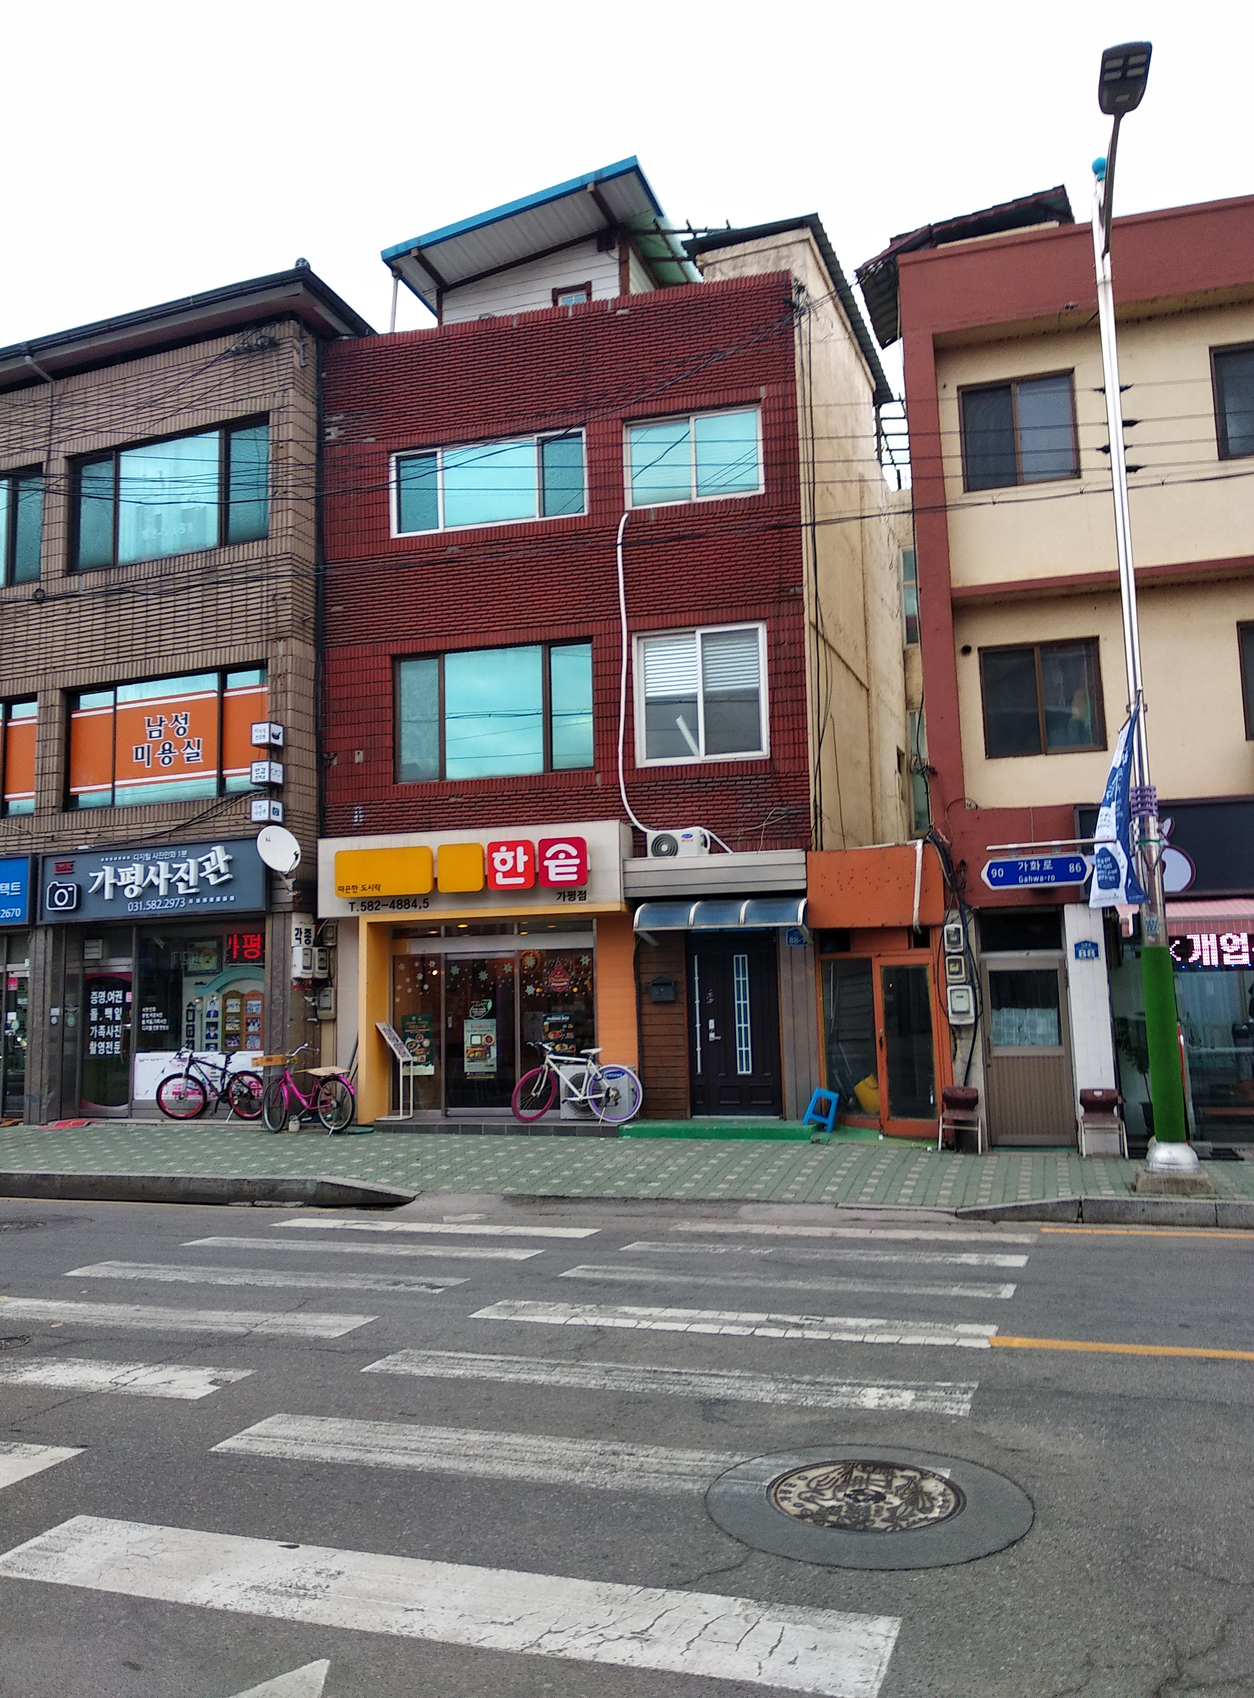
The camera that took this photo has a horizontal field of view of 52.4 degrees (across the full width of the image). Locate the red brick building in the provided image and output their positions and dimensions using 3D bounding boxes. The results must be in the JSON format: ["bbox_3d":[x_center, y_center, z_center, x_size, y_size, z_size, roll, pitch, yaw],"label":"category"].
[{"bbox_3d":[0.226,-2.561,20.328,6.450,13.000,8.950,-3,-7,15],"label":"red brick building"}]

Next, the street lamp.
[{"bbox_3d":[4.243,-2.029,10.549,0.460,9.400,2.350,-3,-7,17],"label":"street lamp"}]

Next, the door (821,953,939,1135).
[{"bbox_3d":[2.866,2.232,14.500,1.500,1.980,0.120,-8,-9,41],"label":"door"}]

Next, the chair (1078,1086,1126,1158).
[{"bbox_3d":[4.876,2.823,13.123,0.430,0.690,0.460,-3,-7,16],"label":"chair"}]

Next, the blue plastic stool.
[{"bbox_3d":[2.268,3.043,14.850,0.340,0.440,0.340,15,-2,16],"label":"blue plastic stool"}]

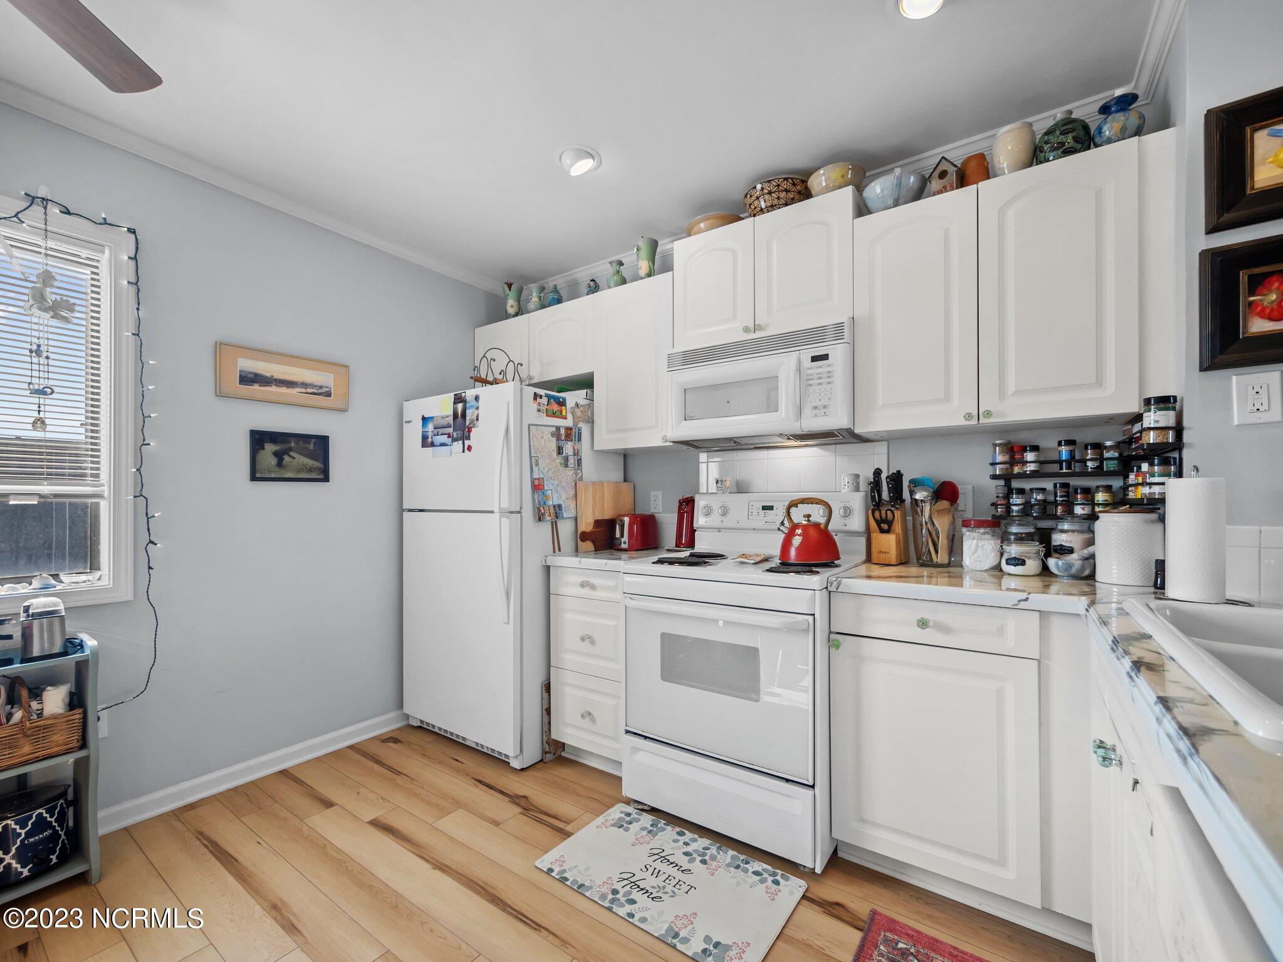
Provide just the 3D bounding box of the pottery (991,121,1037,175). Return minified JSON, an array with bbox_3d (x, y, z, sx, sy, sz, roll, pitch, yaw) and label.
[{"bbox_3d":[1.217,-1.053,1.699,0.120,0.197,0.120,-1,-2,34],"label":"pottery"}]

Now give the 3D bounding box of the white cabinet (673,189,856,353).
[{"bbox_3d":[0.547,-0.828,2.230,0.762,0.474,0.327,-1,-2,34],"label":"white cabinet"}]

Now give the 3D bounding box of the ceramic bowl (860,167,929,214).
[{"bbox_3d":[0.929,-1.015,1.913,0.223,0.135,0.223,-1,-2,34],"label":"ceramic bowl"}]

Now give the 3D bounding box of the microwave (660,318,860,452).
[{"bbox_3d":[0.530,-0.368,2.189,0.758,0.415,0.395,-1,-2,34],"label":"microwave"}]

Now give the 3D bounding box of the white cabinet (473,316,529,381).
[{"bbox_3d":[-0.719,-0.724,3.130,0.456,0.392,0.329,-1,-2,34],"label":"white cabinet"}]

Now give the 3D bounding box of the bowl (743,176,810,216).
[{"bbox_3d":[0.590,-1.160,2.248,0.282,0.148,0.282,0,-2,0],"label":"bowl"}]

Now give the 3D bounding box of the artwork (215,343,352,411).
[{"bbox_3d":[-1.567,-0.446,2.297,0.022,0.222,0.520,-1,-2,34],"label":"artwork"}]

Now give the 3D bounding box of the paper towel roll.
[{"bbox_3d":[1.278,0.133,1.200,0.100,0.280,0.100,-1,-2,34],"label":"paper towel roll"}]

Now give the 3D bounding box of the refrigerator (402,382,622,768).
[{"bbox_3d":[-0.658,0.422,2.744,0.812,1.665,0.815,-1,-2,34],"label":"refrigerator"}]

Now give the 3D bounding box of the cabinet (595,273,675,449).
[{"bbox_3d":[0.048,-0.538,2.565,0.455,0.772,0.327,-1,-2,34],"label":"cabinet"}]

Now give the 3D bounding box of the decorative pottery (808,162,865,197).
[{"bbox_3d":[0.762,-1.127,2.031,0.213,0.110,0.213,-1,-2,34],"label":"decorative pottery"}]

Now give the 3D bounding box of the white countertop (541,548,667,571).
[{"bbox_3d":[-0.064,0.362,2.478,0.455,0.043,0.630,-1,-2,34],"label":"white countertop"}]

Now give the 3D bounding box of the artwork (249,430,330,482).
[{"bbox_3d":[-1.558,-0.104,2.321,0.020,0.218,0.317,-1,-2,34],"label":"artwork"}]

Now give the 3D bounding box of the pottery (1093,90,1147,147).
[{"bbox_3d":[1.428,-1.043,1.553,0.117,0.168,0.117,-1,-2,34],"label":"pottery"}]

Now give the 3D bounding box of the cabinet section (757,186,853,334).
[{"bbox_3d":[0.725,-0.867,2.191,0.381,0.462,0.335,-1,-2,34],"label":"cabinet section"}]

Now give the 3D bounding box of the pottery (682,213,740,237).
[{"bbox_3d":[0.359,-1.123,2.404,0.300,0.083,0.300,0,-2,0],"label":"pottery"}]

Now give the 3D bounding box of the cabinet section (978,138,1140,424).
[{"bbox_3d":[1.360,-0.592,1.732,0.385,0.765,0.335,-1,-2,34],"label":"cabinet section"}]

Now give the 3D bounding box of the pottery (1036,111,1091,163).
[{"bbox_3d":[1.370,-1.093,1.681,0.146,0.222,0.146,-1,-2,34],"label":"pottery"}]

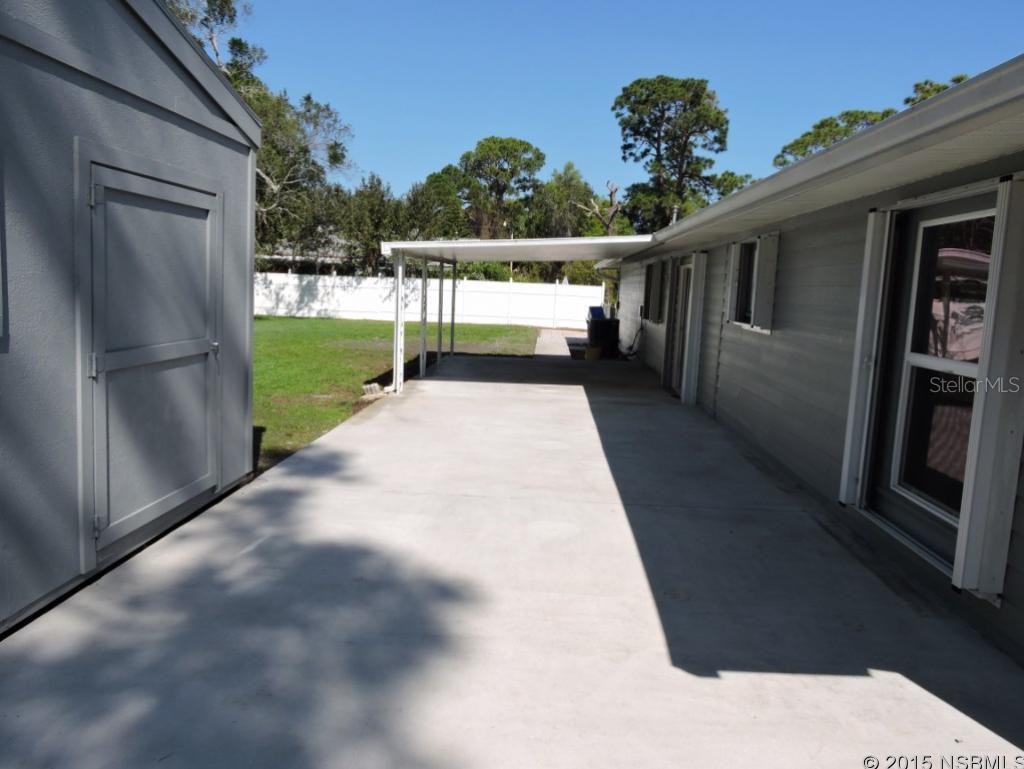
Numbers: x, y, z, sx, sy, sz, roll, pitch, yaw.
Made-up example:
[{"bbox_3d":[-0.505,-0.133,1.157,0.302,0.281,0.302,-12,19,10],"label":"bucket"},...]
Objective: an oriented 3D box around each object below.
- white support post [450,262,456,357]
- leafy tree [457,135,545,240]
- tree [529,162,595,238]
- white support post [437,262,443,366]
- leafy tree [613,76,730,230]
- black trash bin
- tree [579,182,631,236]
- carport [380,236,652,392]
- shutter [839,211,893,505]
[{"bbox_3d":[-1.336,-1.768,16.498,0.080,2.200,0.080,3,8,3],"label":"white support post"},{"bbox_3d":[-0.915,-11.492,51.037,6.300,12.203,6.200,3,8,3],"label":"leafy tree"},{"bbox_3d":[2.652,-8.310,41.182,4.000,8.838,4.000,3,8,3],"label":"tree"},{"bbox_3d":[-1.449,-1.446,14.274,0.080,2.150,0.080,3,8,3],"label":"white support post"},{"bbox_3d":[10.288,-12.574,48.310,8.100,15.975,7.800,3,8,3],"label":"leafy tree"},{"bbox_3d":[2.265,-1.281,17.696,0.730,1.200,0.750,3,8,3],"label":"black trash bin"},{"bbox_3d":[4.395,-6.473,35.279,2.600,6.924,2.400,3,8,3],"label":"tree"},{"bbox_3d":[0.191,-1.394,13.340,3.800,2.430,6.500,3,8,3],"label":"carport"},{"bbox_3d":[2.424,-0.149,4.833,0.145,2.030,0.125,3,8,3],"label":"shutter"}]

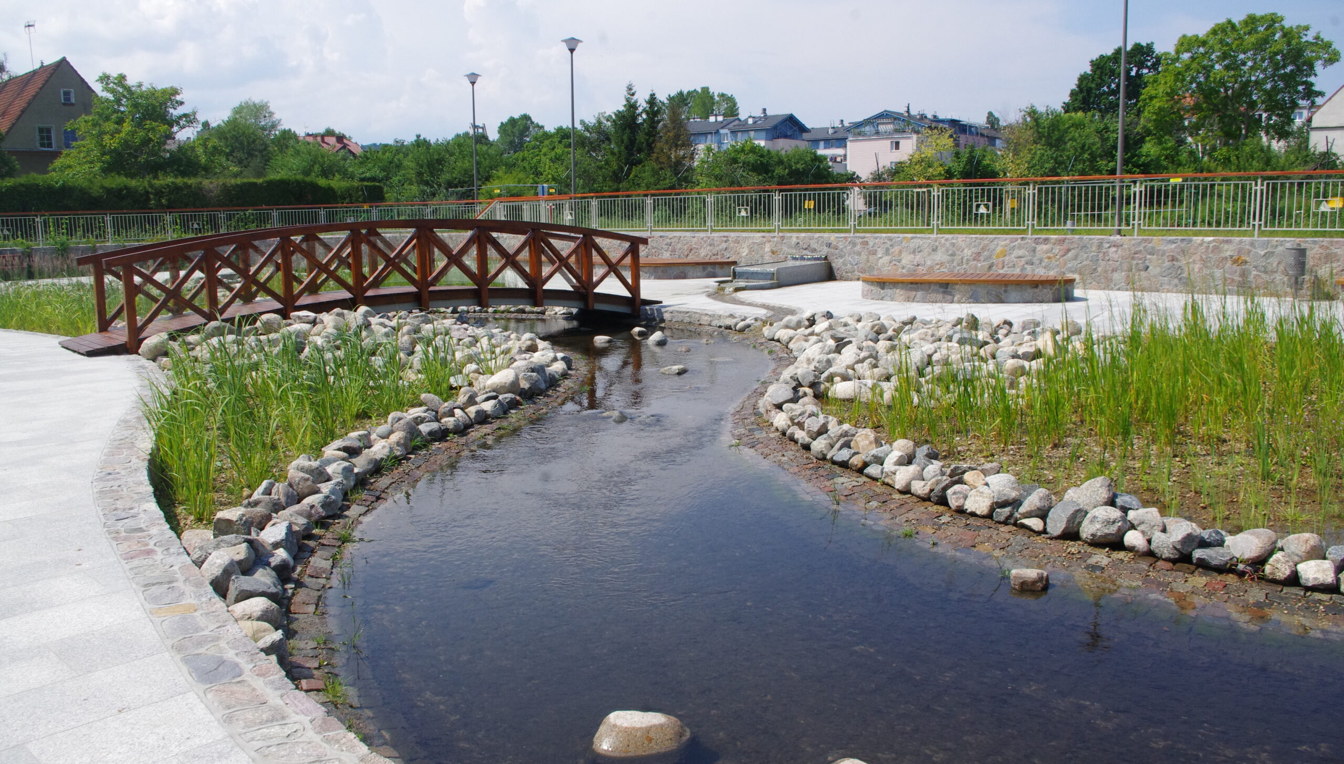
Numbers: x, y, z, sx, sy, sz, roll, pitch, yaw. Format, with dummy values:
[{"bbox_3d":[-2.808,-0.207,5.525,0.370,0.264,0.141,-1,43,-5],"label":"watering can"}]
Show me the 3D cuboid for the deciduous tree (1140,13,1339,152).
[{"bbox_3d":[28.186,-13.220,50.000,9.000,10.000,8.800,4,10,28],"label":"deciduous tree"}]

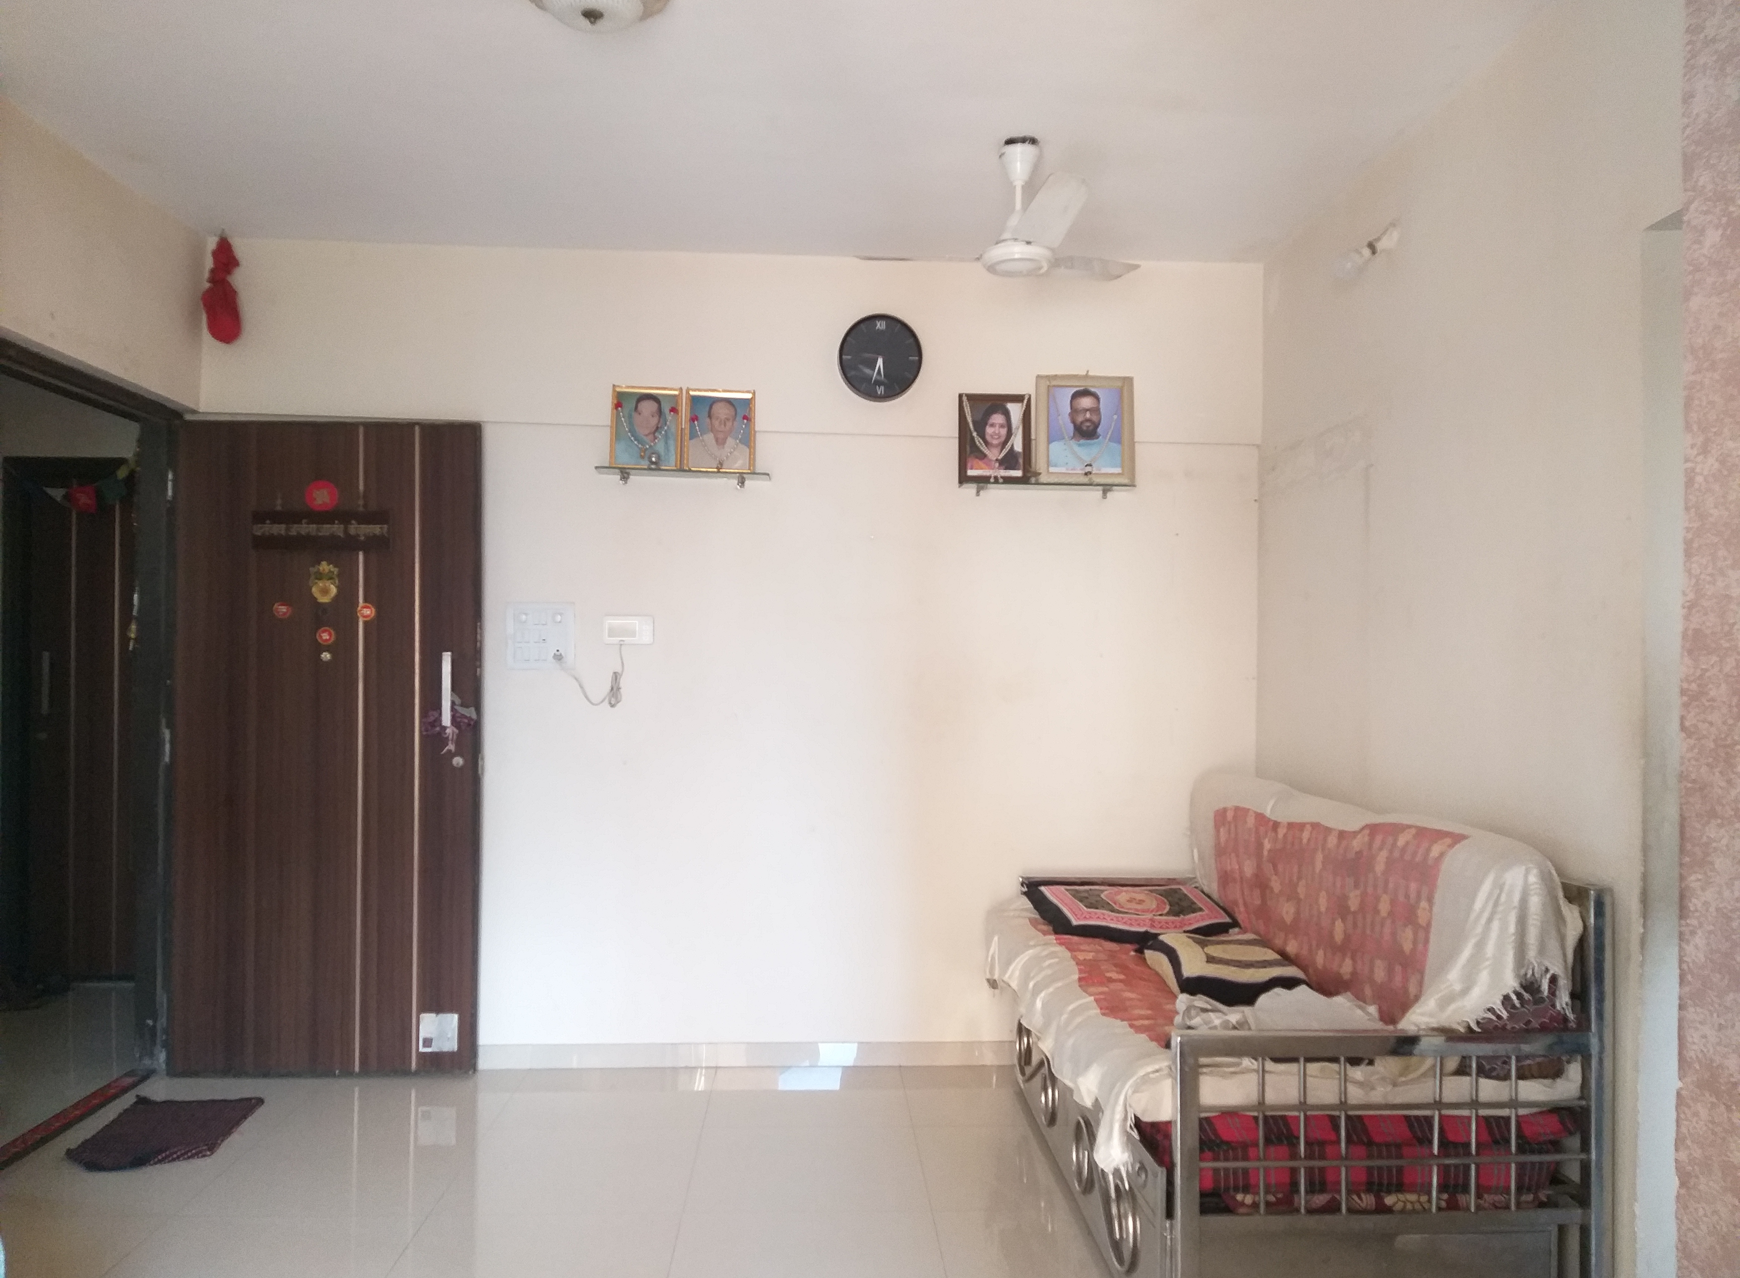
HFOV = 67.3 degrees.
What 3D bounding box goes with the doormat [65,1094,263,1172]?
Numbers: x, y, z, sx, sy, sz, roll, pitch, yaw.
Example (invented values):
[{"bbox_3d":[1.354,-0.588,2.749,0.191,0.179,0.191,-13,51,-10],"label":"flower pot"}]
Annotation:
[{"bbox_3d":[-1.972,1.366,3.656,0.400,0.020,0.510,1,-1,-3],"label":"doormat"}]

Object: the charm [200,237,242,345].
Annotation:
[{"bbox_3d":[-2.030,-1.091,4.093,0.129,0.345,0.100,1,0,-3],"label":"charm"}]

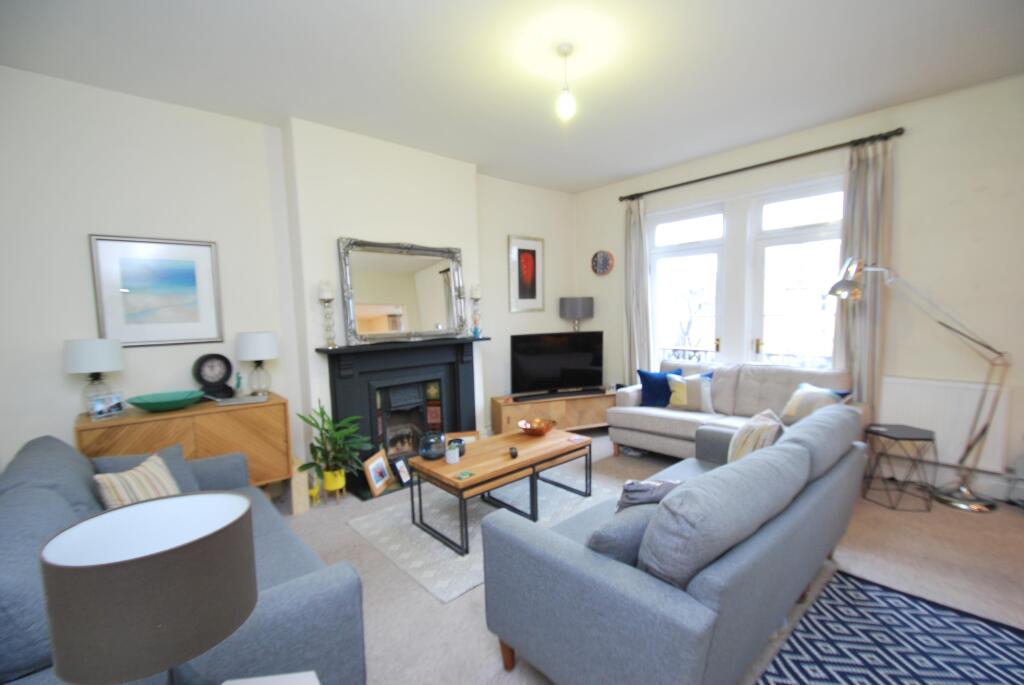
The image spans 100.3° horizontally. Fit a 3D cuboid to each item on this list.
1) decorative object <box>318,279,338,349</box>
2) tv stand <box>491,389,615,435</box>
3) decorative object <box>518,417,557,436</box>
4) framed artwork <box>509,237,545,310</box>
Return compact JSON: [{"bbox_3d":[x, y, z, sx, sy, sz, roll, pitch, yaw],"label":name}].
[{"bbox_3d":[-1.365,-0.207,3.184,0.110,0.500,0.110,-5,6,-41],"label":"decorative object"},{"bbox_3d":[0.477,0.779,4.578,1.343,0.404,0.345,-3,5,-18],"label":"tv stand"},{"bbox_3d":[0.198,0.666,3.316,0.295,0.085,0.281,-1,5,0],"label":"decorative object"},{"bbox_3d":[0.191,-0.780,4.917,0.550,0.850,0.030,-5,6,-41],"label":"framed artwork"}]

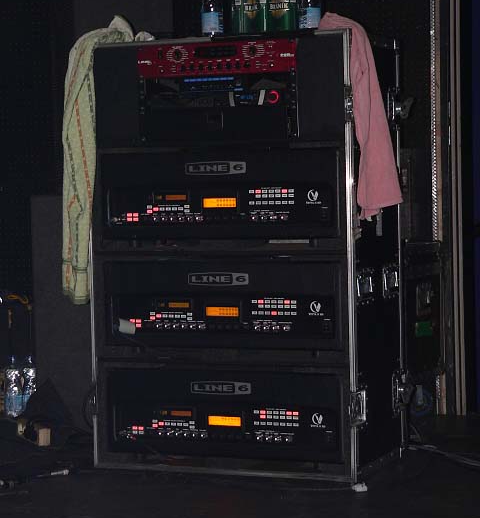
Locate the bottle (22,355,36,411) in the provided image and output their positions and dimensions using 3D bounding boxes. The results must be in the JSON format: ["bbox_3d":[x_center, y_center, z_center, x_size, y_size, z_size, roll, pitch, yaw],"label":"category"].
[{"bbox_3d":[-0.750,0.457,5.550,0.062,0.222,0.062,-1,2,0],"label":"bottle"}]

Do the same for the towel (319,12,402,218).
[{"bbox_3d":[0.337,-0.393,4.350,0.160,0.565,0.330,0,2,23],"label":"towel"}]

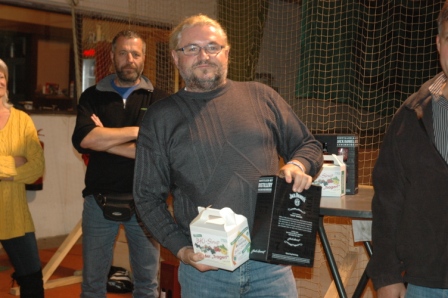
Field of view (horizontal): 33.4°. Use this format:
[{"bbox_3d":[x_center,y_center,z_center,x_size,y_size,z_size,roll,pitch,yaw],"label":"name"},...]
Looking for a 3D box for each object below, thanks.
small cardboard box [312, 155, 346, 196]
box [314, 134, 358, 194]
[{"bbox_3d":[0.477,0.121,3.425,0.145,0.186,0.103,1,3,21],"label":"small cardboard box"},{"bbox_3d":[0.521,0.072,3.519,0.212,0.274,0.079,1,3,22],"label":"box"}]

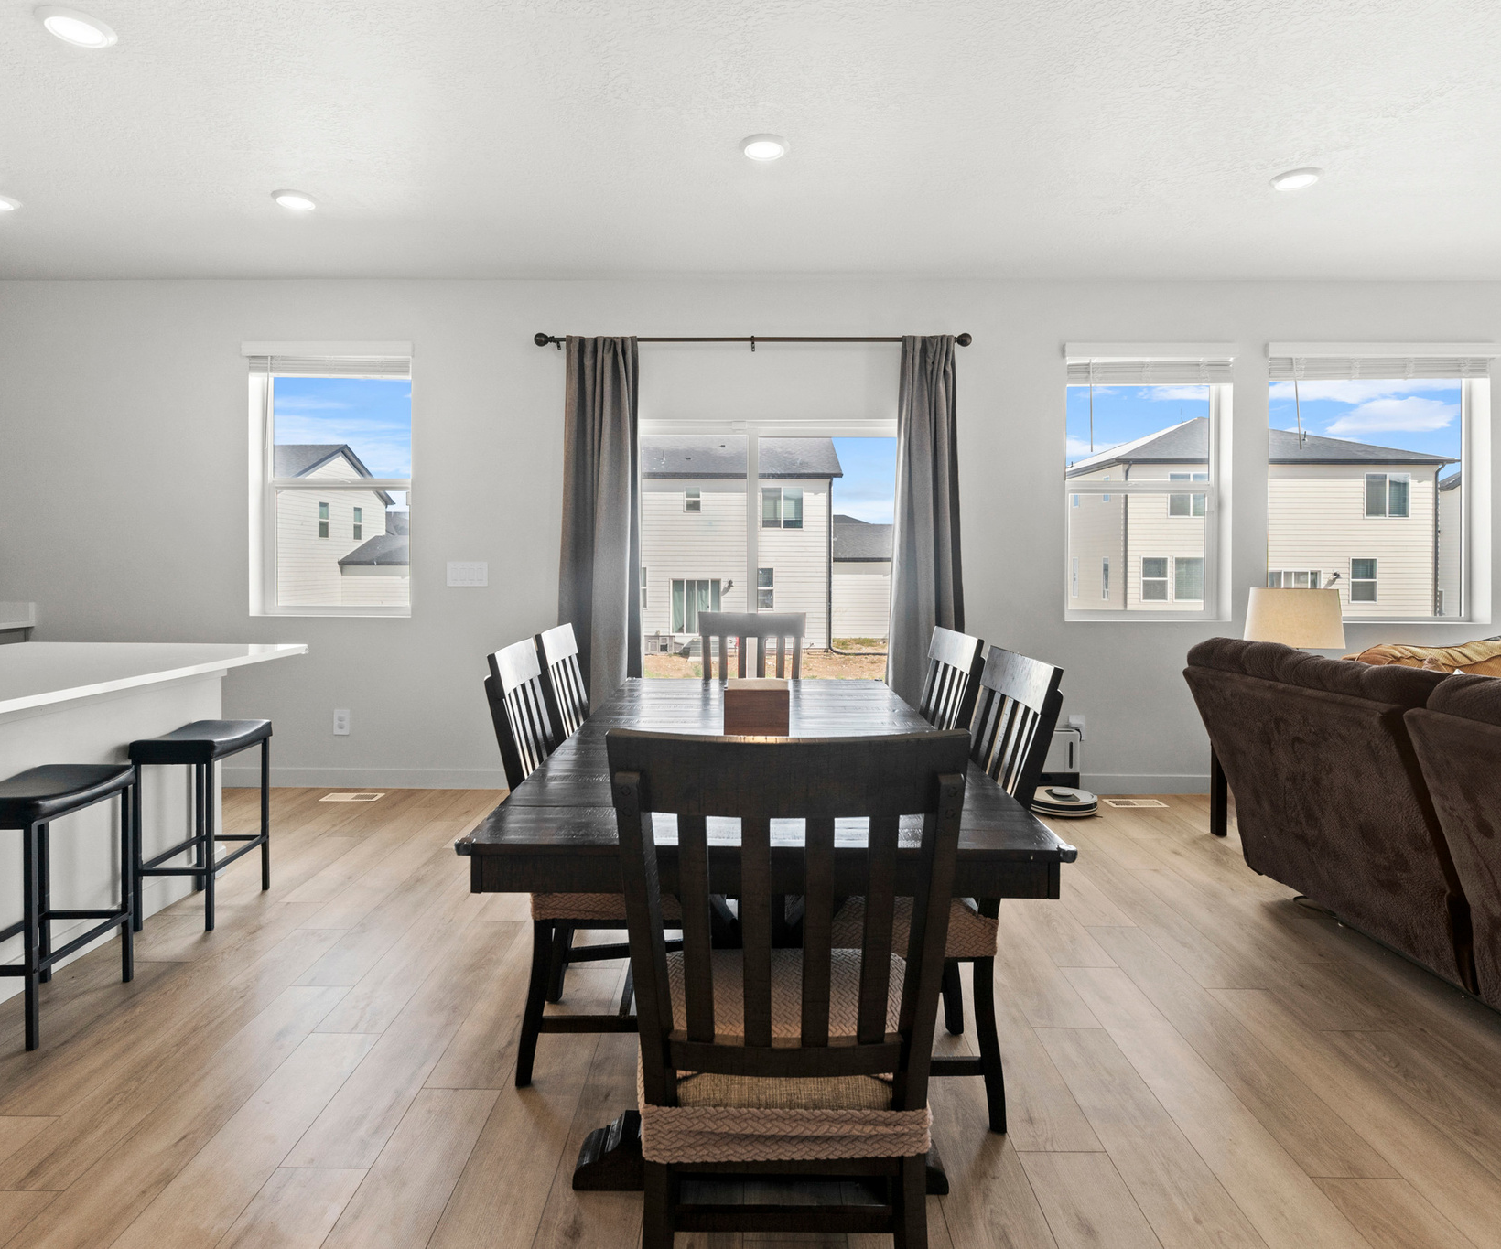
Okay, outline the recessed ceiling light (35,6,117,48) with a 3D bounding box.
[{"bbox_3d":[-1.931,-1.703,2.389,0.184,0.024,0.184,0,4,0],"label":"recessed ceiling light"}]

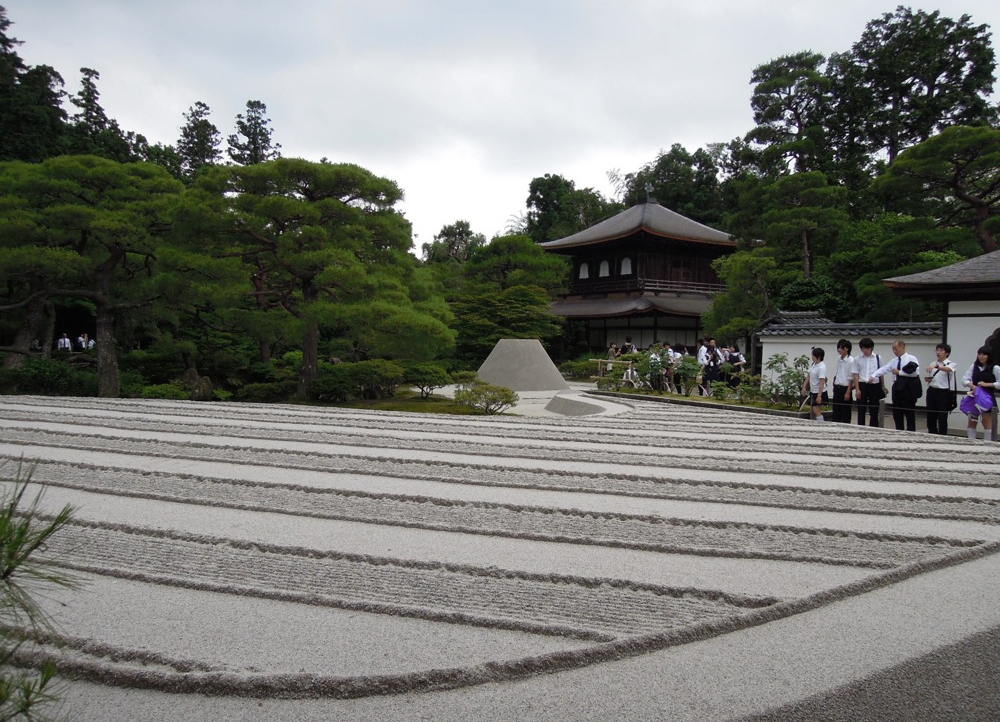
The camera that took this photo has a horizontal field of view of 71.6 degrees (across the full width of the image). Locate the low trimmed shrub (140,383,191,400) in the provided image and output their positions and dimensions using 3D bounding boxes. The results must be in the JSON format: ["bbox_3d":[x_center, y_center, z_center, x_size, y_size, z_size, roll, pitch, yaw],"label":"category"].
[{"bbox_3d":[-7.697,0.727,16.000,1.164,0.448,1.020,0,2,-26],"label":"low trimmed shrub"}]

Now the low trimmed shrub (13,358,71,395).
[{"bbox_3d":[-11.218,0.417,17.000,1.427,0.928,1.324,0,2,-33],"label":"low trimmed shrub"}]

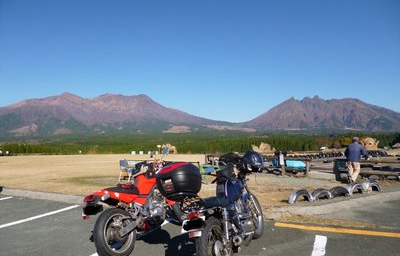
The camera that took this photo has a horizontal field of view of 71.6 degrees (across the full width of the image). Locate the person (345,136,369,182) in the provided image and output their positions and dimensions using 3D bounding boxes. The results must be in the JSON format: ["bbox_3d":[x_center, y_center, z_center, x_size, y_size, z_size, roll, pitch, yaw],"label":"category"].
[{"bbox_3d":[5.435,1.108,9.600,0.720,1.600,0.460,-1,-2,30],"label":"person"}]

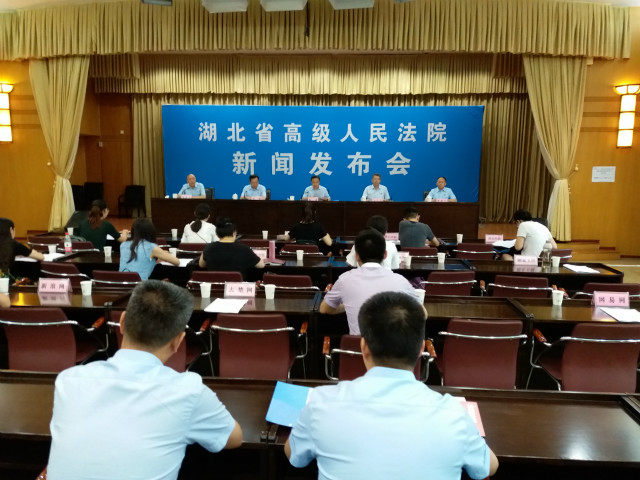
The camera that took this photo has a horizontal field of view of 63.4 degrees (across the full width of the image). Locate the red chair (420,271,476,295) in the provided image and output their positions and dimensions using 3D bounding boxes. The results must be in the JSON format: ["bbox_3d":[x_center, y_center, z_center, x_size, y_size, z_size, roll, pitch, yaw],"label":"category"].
[{"bbox_3d":[1.018,0.621,4.422,0.550,0.800,0.560,0,8,-5],"label":"red chair"}]

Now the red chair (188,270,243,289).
[{"bbox_3d":[-0.783,0.614,4.304,0.550,0.810,0.570,1,8,4],"label":"red chair"}]

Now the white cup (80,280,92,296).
[{"bbox_3d":[-1.573,0.327,3.485,0.075,0.087,0.075,1,8,0],"label":"white cup"}]

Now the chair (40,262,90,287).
[{"bbox_3d":[-2.029,0.574,4.482,0.570,0.850,0.580,3,8,17],"label":"chair"}]

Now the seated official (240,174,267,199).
[{"bbox_3d":[-1.318,-0.677,10.280,0.560,1.220,0.750,1,8,4],"label":"seated official"}]

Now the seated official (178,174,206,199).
[{"bbox_3d":[-2.433,-0.626,9.871,0.540,1.240,0.750,1,7,3],"label":"seated official"}]

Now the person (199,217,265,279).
[{"bbox_3d":[-0.728,0.401,4.439,0.520,1.220,0.720,2,8,7],"label":"person"}]

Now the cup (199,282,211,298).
[{"bbox_3d":[-0.760,0.340,3.452,0.075,0.087,0.075,1,8,0],"label":"cup"}]

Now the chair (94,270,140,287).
[{"bbox_3d":[-1.542,0.608,4.328,0.550,0.800,0.560,2,8,9],"label":"chair"}]

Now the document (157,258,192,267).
[{"bbox_3d":[-1.296,0.203,4.697,0.240,0.008,0.320,1,8,3],"label":"document"}]

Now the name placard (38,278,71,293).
[{"bbox_3d":[-1.924,0.329,3.794,0.205,0.100,0.085,1,7,3],"label":"name placard"}]

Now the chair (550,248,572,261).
[{"bbox_3d":[2.254,0.482,5.418,0.570,0.850,0.580,-2,9,-18],"label":"chair"}]

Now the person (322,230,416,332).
[{"bbox_3d":[0.279,0.561,3.017,0.560,1.280,0.750,1,8,4],"label":"person"}]

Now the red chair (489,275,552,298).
[{"bbox_3d":[1.601,0.645,4.290,0.550,0.800,0.560,2,8,12],"label":"red chair"}]

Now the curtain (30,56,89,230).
[{"bbox_3d":[-5.268,-1.933,10.570,1.200,3.550,0.300,1,8,4],"label":"curtain"}]

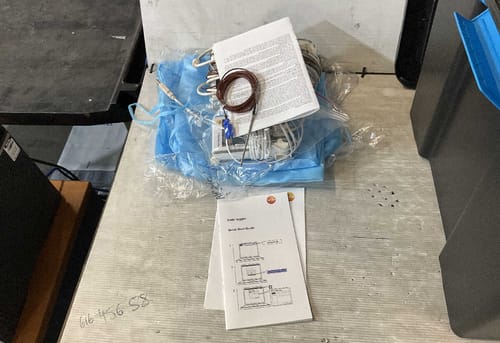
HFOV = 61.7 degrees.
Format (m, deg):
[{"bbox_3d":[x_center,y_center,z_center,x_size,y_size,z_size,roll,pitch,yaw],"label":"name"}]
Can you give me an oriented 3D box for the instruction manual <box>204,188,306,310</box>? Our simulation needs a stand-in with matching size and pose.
[{"bbox_3d":[0.015,0.111,0.637,0.139,0.006,0.212,2,51,4],"label":"instruction manual"}]

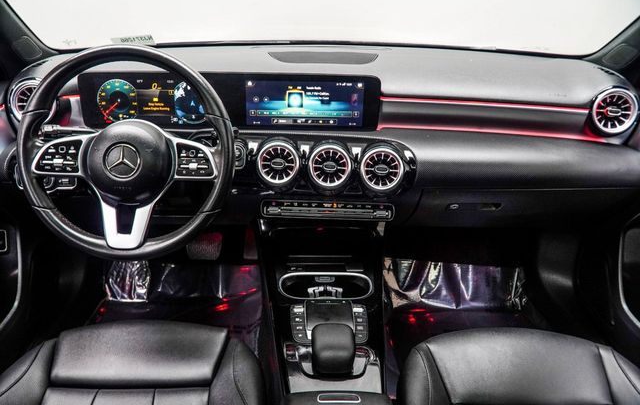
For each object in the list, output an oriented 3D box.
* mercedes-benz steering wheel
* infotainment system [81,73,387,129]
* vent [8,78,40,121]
[{"bbox_3d":[-0.334,-0.086,0.840,0.375,0.370,0.100,1,1,-2],"label":"mercedes-benz steering wheel"},{"bbox_3d":[-0.187,-0.209,1.008,0.625,0.118,0.040,1,6,-2],"label":"infotainment system"},{"bbox_3d":[-0.571,-0.203,0.975,0.094,0.094,0.050,0,6,-3],"label":"vent"}]

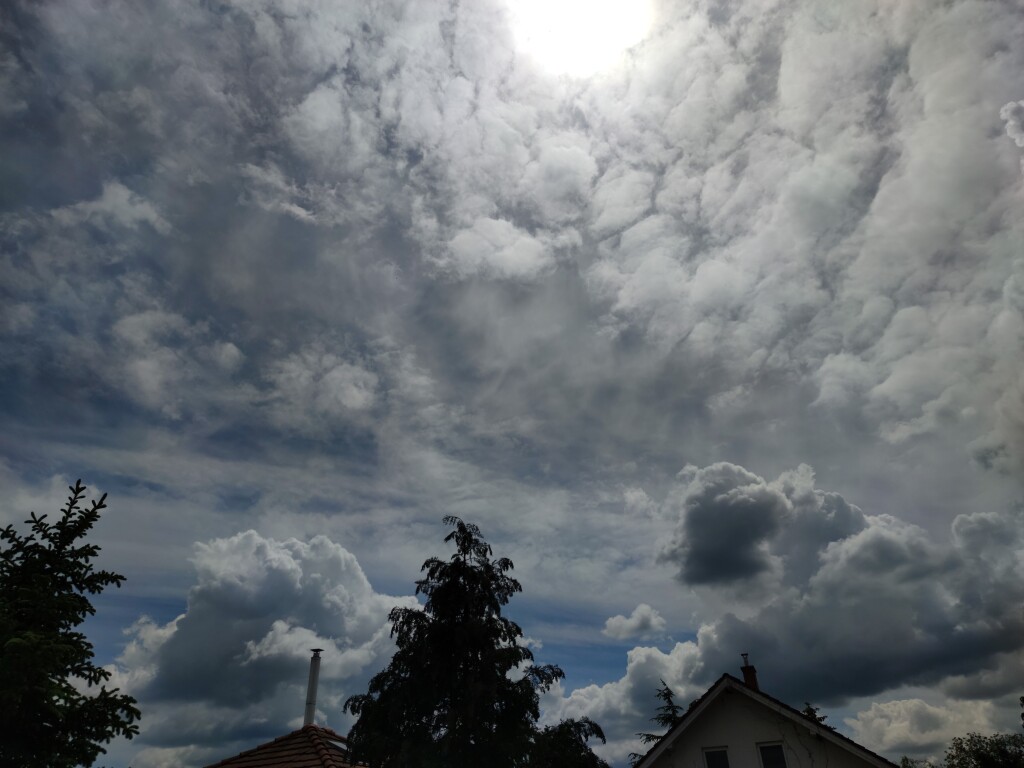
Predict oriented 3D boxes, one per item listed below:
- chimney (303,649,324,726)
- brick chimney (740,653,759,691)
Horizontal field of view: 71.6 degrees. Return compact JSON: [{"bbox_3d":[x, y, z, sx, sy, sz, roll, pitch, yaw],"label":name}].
[{"bbox_3d":[-4.869,7.439,17.404,0.310,1.809,0.310,-13,-35,15],"label":"chimney"},{"bbox_3d":[9.269,11.381,27.825,0.560,1.579,0.560,-13,-35,15],"label":"brick chimney"}]

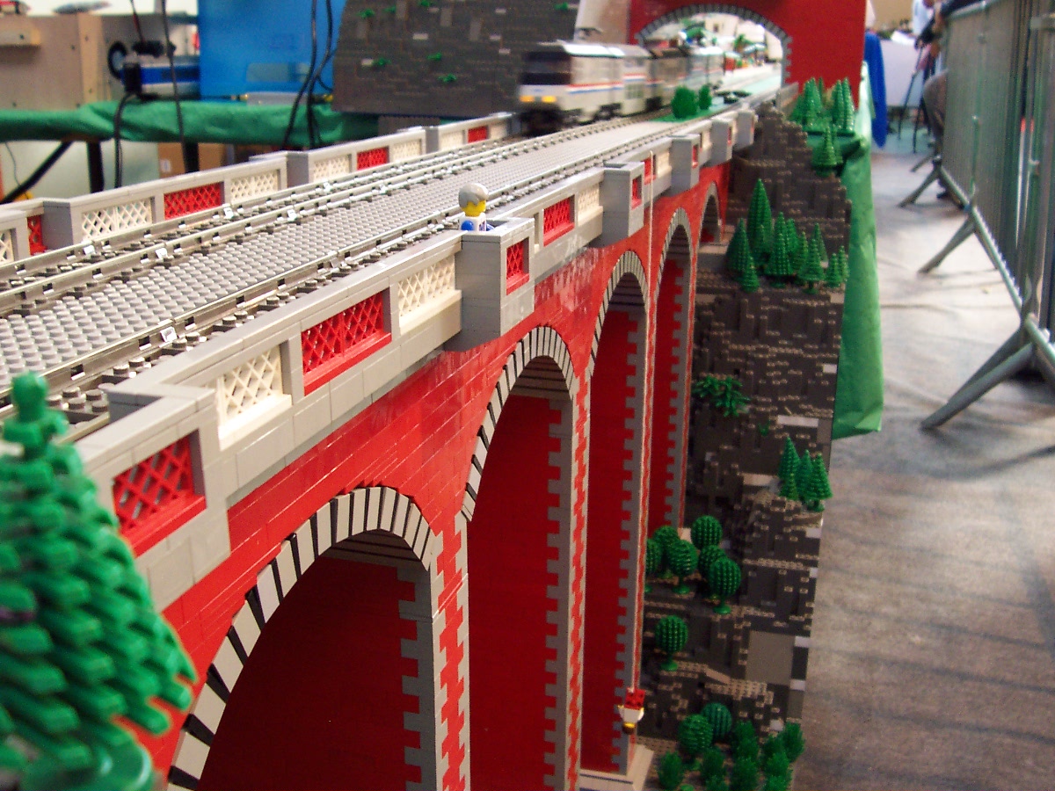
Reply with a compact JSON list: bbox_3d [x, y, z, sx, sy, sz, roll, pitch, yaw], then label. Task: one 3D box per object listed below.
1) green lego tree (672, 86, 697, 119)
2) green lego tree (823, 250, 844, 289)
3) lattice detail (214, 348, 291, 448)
[{"bbox_3d":[0.217,-0.406,1.560,0.036,0.043,0.036,0,17,0],"label":"green lego tree"},{"bbox_3d":[0.350,-0.144,1.290,0.024,0.041,0.024,5,18,15],"label":"green lego tree"},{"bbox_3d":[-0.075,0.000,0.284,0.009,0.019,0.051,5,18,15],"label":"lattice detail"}]

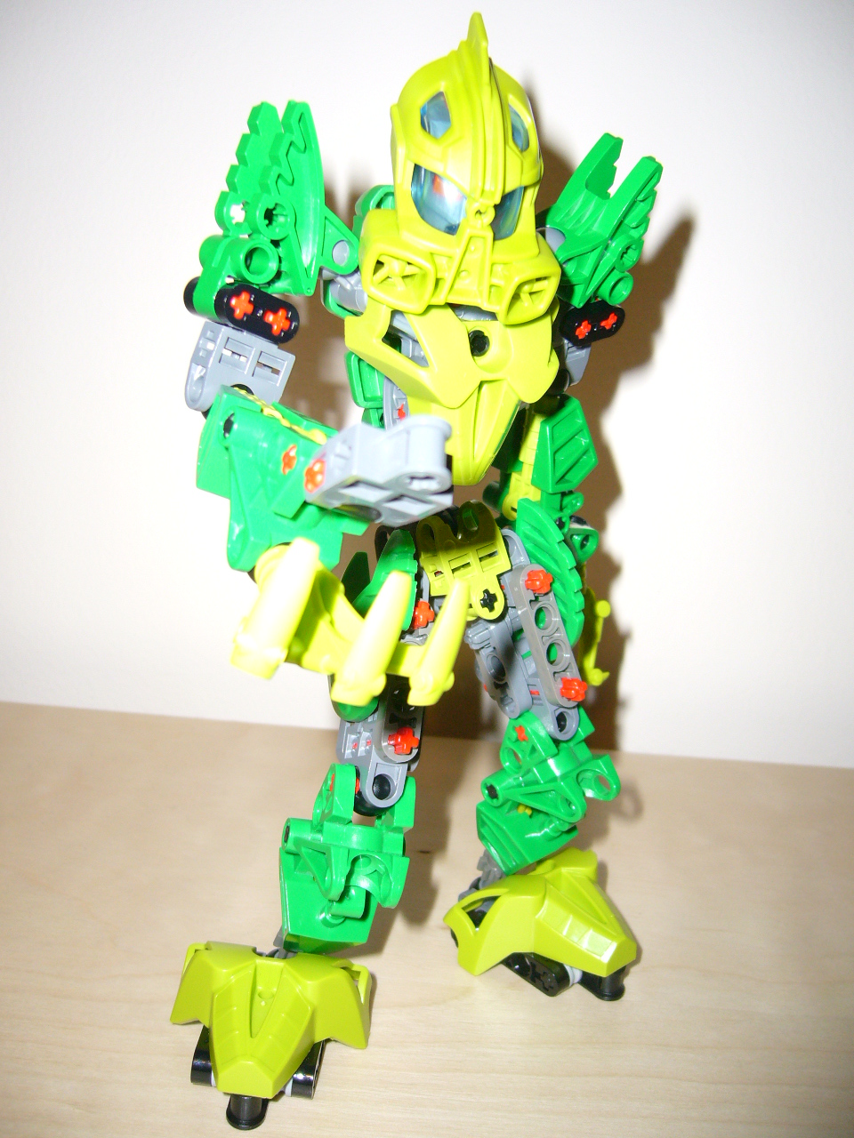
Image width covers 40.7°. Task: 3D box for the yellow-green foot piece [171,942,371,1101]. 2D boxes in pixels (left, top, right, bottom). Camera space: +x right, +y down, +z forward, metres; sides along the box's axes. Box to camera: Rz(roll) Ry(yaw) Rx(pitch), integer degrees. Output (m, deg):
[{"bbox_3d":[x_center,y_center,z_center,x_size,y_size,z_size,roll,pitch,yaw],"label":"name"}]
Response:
[{"bbox_3d":[-0.033,0.090,0.232,0.042,0.021,0.037,5,19,2],"label":"yellow-green foot piece"}]

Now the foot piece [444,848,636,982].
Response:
[{"bbox_3d":[0.031,0.081,0.268,0.042,0.021,0.037,-12,25,-39],"label":"foot piece"}]

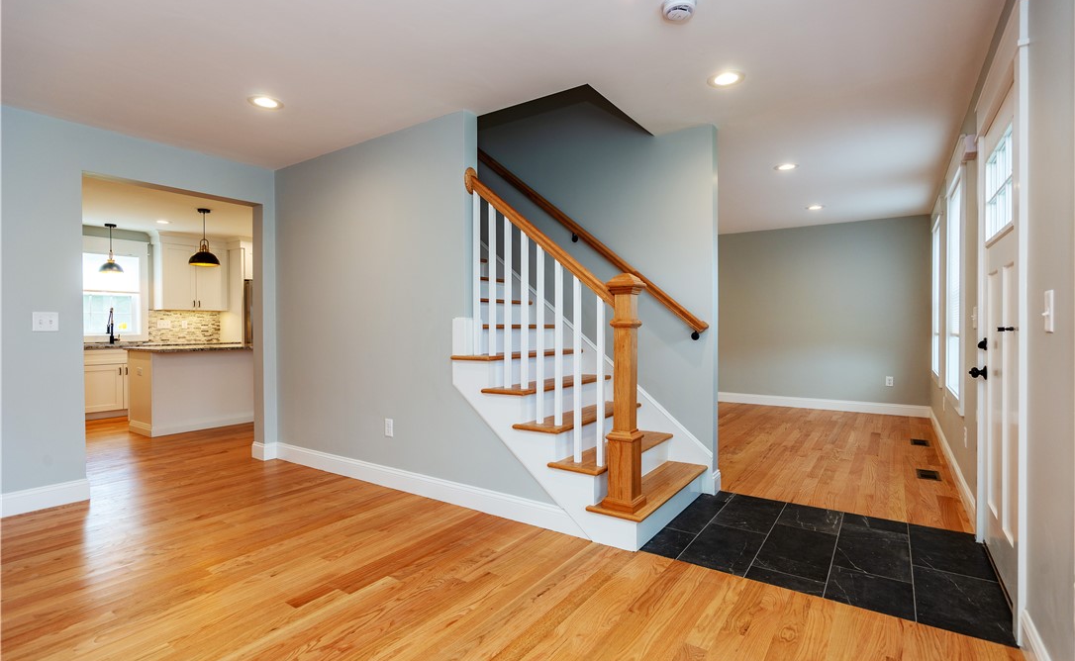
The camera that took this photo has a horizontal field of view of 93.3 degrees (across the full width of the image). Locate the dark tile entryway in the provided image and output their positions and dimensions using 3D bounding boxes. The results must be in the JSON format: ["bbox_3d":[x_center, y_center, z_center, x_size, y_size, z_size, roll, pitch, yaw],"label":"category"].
[{"bbox_3d":[1.424,1.095,2.603,1.380,0.020,1.157,0,1,35],"label":"dark tile entryway"}]

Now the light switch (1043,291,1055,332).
[{"bbox_3d":[1.454,-0.056,1.448,0.014,0.116,0.072,0,1,35],"label":"light switch"}]

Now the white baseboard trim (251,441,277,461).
[{"bbox_3d":[-2.310,1.011,4.298,0.196,0.135,0.112,0,1,35],"label":"white baseboard trim"}]

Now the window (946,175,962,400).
[{"bbox_3d":[3.038,-0.298,3.642,0.085,1.494,0.933,0,1,35],"label":"window"}]

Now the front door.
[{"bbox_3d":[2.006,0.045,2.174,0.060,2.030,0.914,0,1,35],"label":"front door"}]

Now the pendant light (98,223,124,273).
[{"bbox_3d":[-5.392,-1.035,6.430,0.251,0.625,0.251,0,1,35],"label":"pendant light"}]

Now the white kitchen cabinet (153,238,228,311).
[{"bbox_3d":[-4.956,-0.762,7.268,0.331,0.966,0.823,0,1,35],"label":"white kitchen cabinet"}]

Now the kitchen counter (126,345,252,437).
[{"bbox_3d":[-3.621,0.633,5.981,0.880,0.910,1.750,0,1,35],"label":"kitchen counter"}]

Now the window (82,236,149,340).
[{"bbox_3d":[-5.639,-0.531,6.623,0.090,1.352,0.923,0,1,35],"label":"window"}]

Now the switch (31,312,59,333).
[{"bbox_3d":[-3.031,-0.052,3.132,0.013,0.115,0.118,0,1,35],"label":"switch"}]

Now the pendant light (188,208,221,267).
[{"bbox_3d":[-3.780,-1.045,5.751,0.300,0.630,0.300,0,1,35],"label":"pendant light"}]

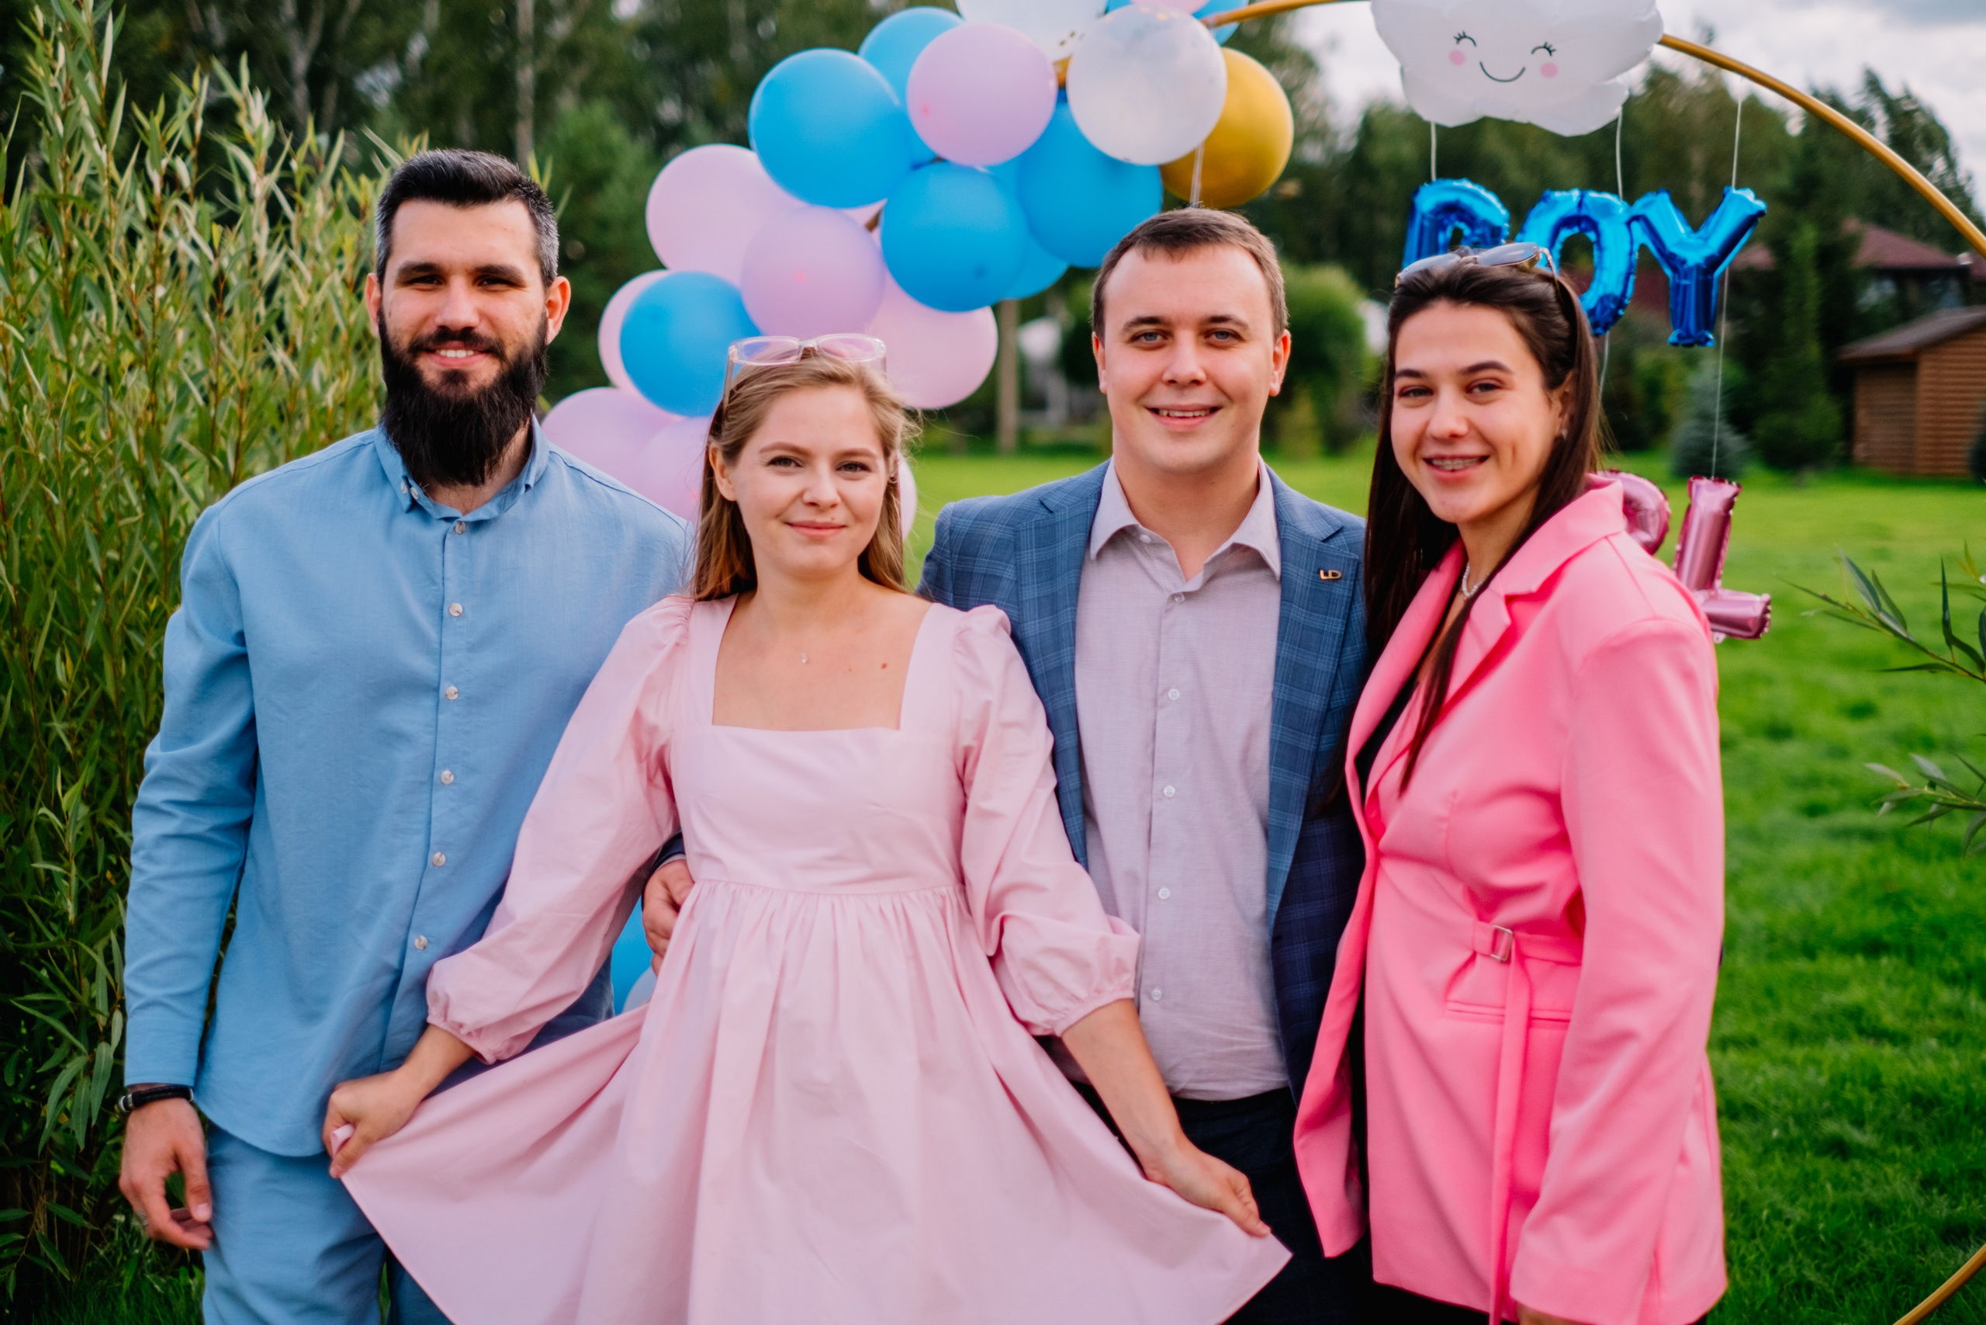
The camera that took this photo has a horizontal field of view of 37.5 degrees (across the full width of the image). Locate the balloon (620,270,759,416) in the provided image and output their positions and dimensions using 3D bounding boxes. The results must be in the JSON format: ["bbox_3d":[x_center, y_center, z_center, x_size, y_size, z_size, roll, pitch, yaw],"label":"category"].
[{"bbox_3d":[-0.432,-0.456,4.185,0.206,0.211,0.225,0,5,0],"label":"balloon"}]

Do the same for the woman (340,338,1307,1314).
[{"bbox_3d":[-0.178,0.516,2.755,0.880,1.620,0.450,0,5,-5],"label":"woman"}]

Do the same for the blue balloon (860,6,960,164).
[{"bbox_3d":[-0.095,-0.830,4.200,0.216,0.221,0.218,0,5,0],"label":"blue balloon"}]

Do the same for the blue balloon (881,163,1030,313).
[{"bbox_3d":[-0.052,-0.596,4.100,0.207,0.209,0.217,0,5,0],"label":"blue balloon"}]

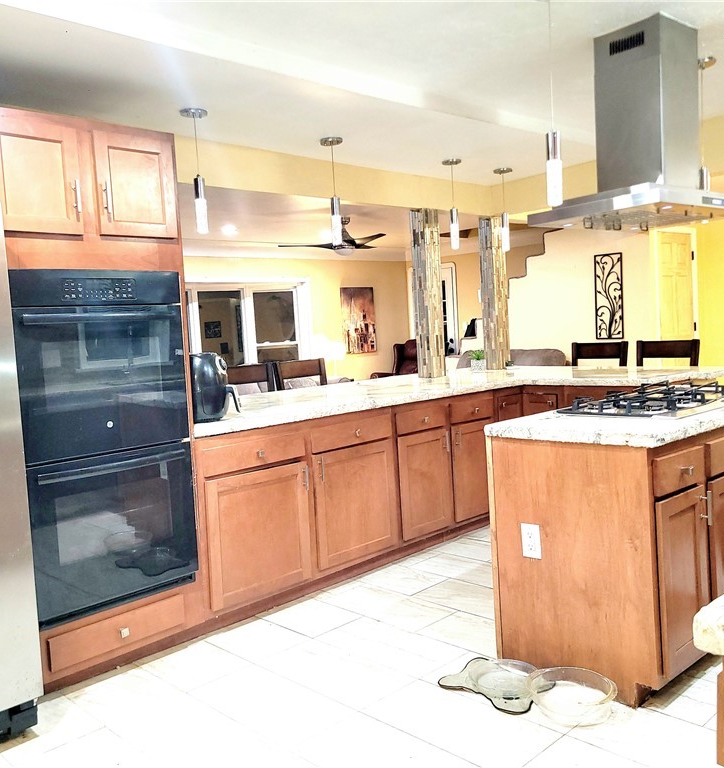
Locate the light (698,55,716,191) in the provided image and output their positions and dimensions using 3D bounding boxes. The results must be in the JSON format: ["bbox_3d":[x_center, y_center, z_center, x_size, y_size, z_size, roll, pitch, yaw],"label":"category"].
[{"bbox_3d":[1.618,-1.141,3.637,0.133,0.741,0.133,-7,5,-42],"label":"light"}]

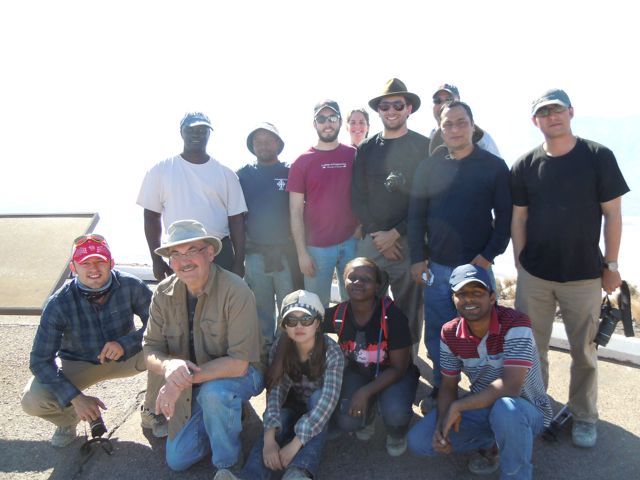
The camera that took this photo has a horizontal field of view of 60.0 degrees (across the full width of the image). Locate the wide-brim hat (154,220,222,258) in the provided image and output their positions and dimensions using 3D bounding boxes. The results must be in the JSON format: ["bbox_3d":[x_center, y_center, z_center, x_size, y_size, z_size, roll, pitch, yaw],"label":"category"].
[{"bbox_3d":[-0.602,-0.005,2.550,0.310,0.145,0.340,-10,2,10],"label":"wide-brim hat"}]

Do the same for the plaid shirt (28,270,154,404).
[{"bbox_3d":[-1.146,0.482,2.770,0.560,0.610,0.440,-3,10,-15],"label":"plaid shirt"}]

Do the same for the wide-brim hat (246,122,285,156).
[{"bbox_3d":[-0.339,-0.628,3.450,0.260,0.140,0.290,0,-9,3],"label":"wide-brim hat"}]

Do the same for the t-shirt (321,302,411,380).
[{"bbox_3d":[0.241,0.525,2.870,0.470,0.420,0.300,1,10,8],"label":"t-shirt"}]

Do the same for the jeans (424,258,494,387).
[{"bbox_3d":[0.830,0.481,3.298,0.410,0.920,0.280,3,10,15],"label":"jeans"}]

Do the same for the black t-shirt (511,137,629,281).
[{"bbox_3d":[1.287,-0.163,2.884,0.540,0.710,0.280,4,10,20],"label":"black t-shirt"}]

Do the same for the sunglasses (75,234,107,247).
[{"bbox_3d":[-1.105,0.007,2.670,0.150,0.055,0.150,-4,-8,-25],"label":"sunglasses"}]

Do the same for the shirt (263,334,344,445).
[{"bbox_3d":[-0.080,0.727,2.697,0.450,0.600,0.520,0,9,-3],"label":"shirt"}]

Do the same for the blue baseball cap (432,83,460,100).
[{"bbox_3d":[0.824,-0.957,3.600,0.175,0.120,0.255,6,8,35],"label":"blue baseball cap"}]

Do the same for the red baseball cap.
[{"bbox_3d":[-1.093,0.050,2.660,0.185,0.145,0.260,-1,5,-18],"label":"red baseball cap"}]

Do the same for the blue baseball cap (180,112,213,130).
[{"bbox_3d":[-0.728,-0.696,3.270,0.175,0.120,0.255,-4,10,-22],"label":"blue baseball cap"}]

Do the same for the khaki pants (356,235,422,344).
[{"bbox_3d":[0.385,0.467,3.314,0.440,1.000,0.290,0,9,3],"label":"khaki pants"}]

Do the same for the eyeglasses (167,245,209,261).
[{"bbox_3d":[-0.619,0.057,2.630,0.145,0.050,0.145,-9,2,14],"label":"eyeglasses"}]

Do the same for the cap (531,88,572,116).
[{"bbox_3d":[1.135,-0.674,2.720,0.175,0.135,0.260,-6,4,34],"label":"cap"}]

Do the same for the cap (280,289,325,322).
[{"bbox_3d":[-0.080,0.298,2.520,0.195,0.150,0.245,1,10,4],"label":"cap"}]

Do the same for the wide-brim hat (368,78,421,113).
[{"bbox_3d":[0.429,-0.822,3.177,0.300,0.145,0.330,3,2,16],"label":"wide-brim hat"}]

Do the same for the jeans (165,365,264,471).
[{"bbox_3d":[-0.505,0.806,2.704,0.410,0.540,0.580,3,10,18],"label":"jeans"}]

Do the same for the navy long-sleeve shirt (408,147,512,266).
[{"bbox_3d":[0.795,-0.190,3.140,0.560,0.640,0.290,2,10,14],"label":"navy long-sleeve shirt"}]

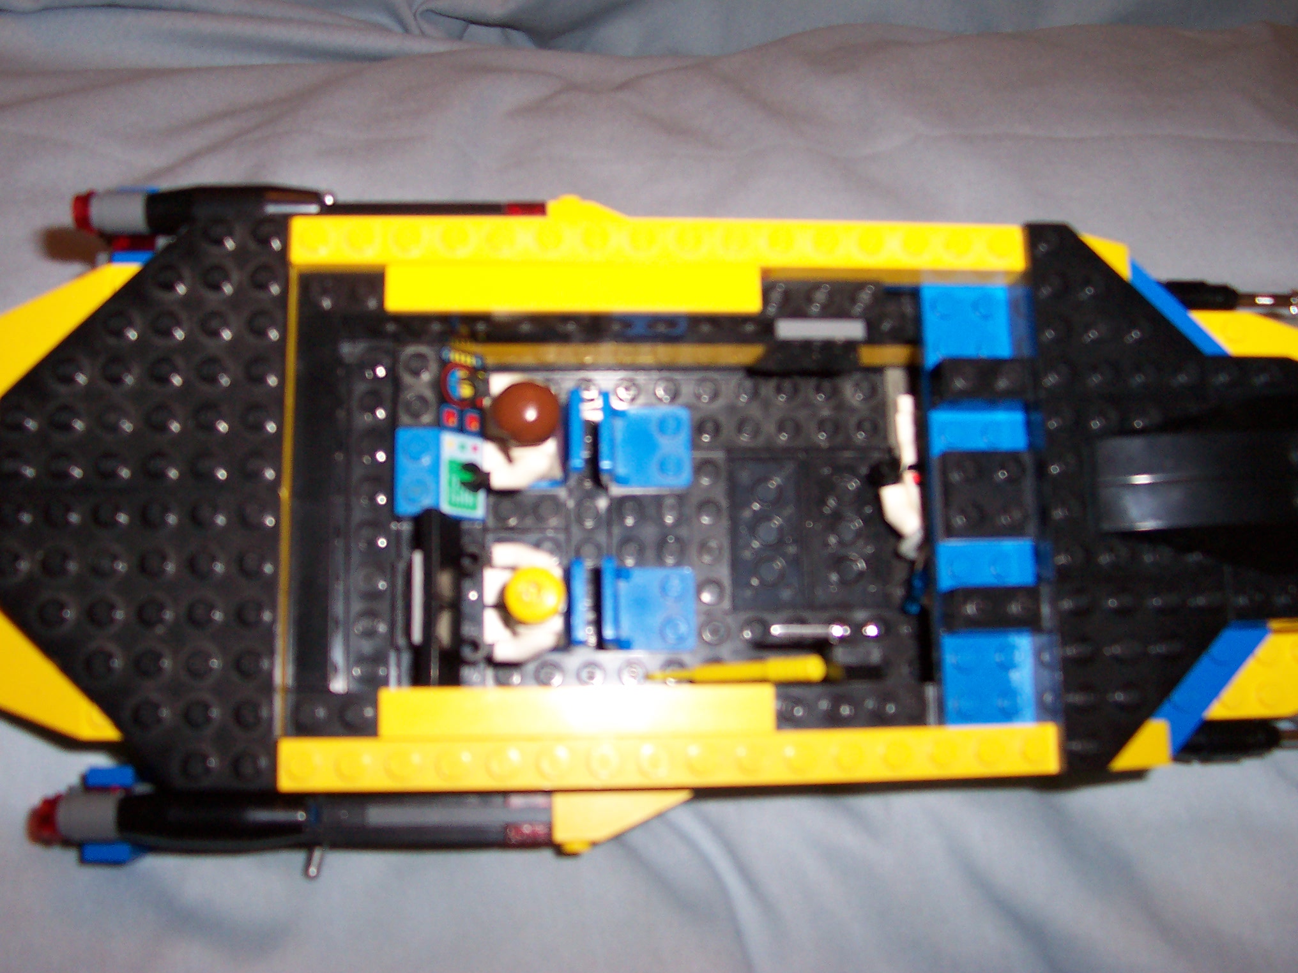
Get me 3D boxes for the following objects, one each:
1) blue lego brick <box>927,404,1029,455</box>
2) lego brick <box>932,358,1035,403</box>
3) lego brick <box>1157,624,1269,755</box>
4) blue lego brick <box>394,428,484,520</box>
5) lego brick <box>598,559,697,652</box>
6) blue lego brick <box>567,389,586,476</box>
[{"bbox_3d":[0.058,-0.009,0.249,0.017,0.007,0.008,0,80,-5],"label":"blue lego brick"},{"bbox_3d":[0.059,-0.018,0.246,0.016,0.009,0.008,0,80,-5],"label":"lego brick"},{"bbox_3d":[0.098,0.036,0.246,0.028,0.005,0.027,0,80,-5],"label":"lego brick"},{"bbox_3d":[-0.038,-0.002,0.254,0.016,0.011,0.016,0,80,-5],"label":"blue lego brick"},{"bbox_3d":[0.000,0.023,0.260,0.018,0.017,0.016,0,80,-5],"label":"lego brick"},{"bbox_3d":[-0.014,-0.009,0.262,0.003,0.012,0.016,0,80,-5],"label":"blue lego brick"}]

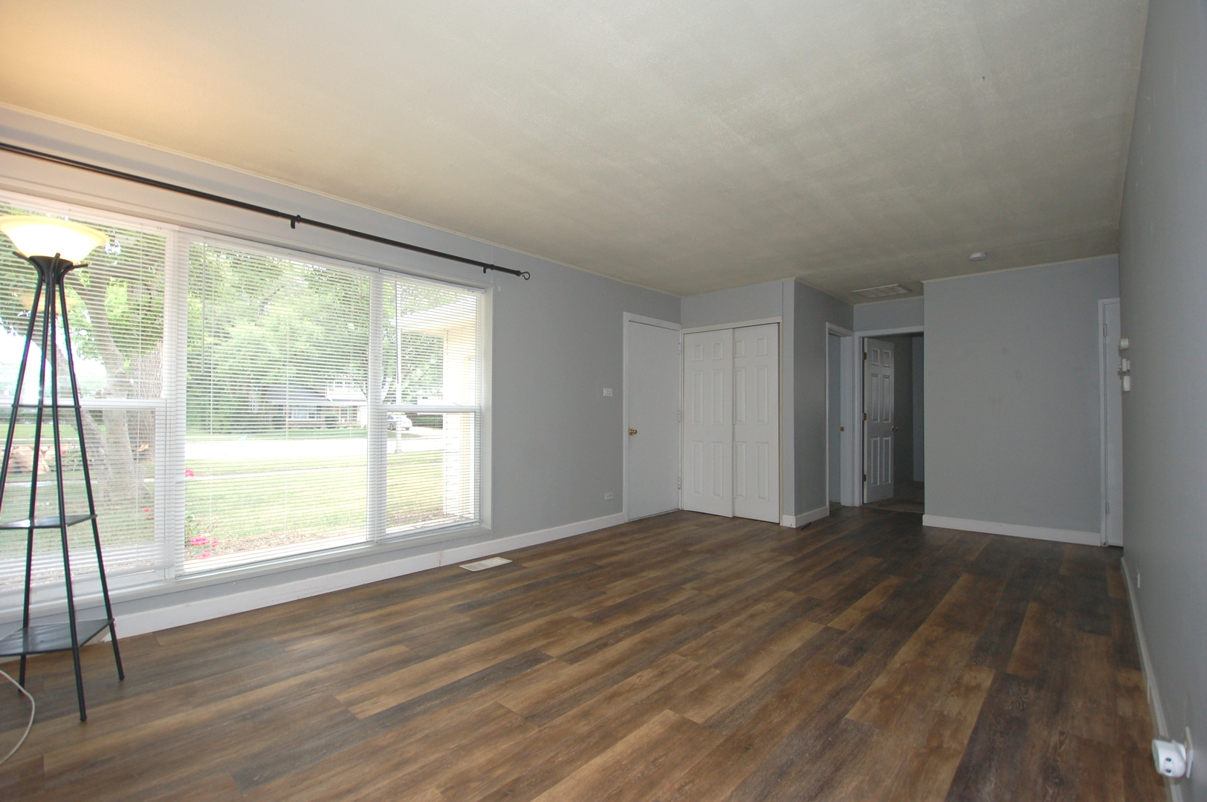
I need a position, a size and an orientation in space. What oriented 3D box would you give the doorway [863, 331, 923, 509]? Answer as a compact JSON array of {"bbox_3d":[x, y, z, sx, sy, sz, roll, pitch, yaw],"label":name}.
[{"bbox_3d":[3.421,0.242,5.844,0.730,2.030,0.120,-1,-2,44],"label":"doorway"}]

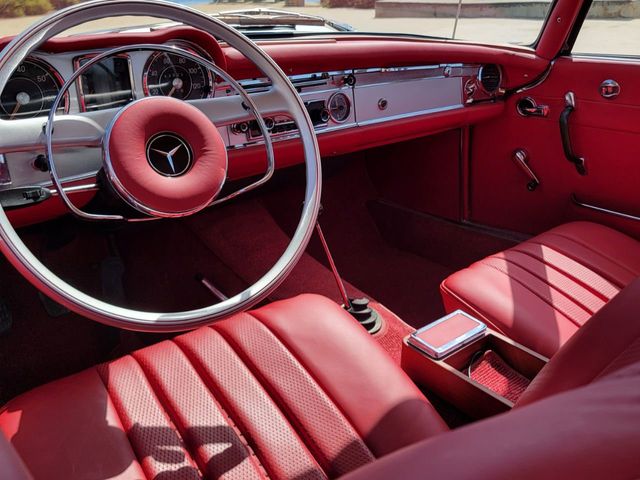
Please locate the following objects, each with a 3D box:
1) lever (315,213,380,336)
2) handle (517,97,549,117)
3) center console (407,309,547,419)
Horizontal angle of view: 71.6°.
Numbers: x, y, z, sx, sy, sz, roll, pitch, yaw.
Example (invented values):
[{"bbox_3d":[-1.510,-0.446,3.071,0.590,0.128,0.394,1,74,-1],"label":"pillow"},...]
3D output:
[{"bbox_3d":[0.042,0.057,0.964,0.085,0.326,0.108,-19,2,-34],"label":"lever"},{"bbox_3d":[0.575,-0.357,1.199,0.043,0.050,0.098,-19,30,-34],"label":"handle"},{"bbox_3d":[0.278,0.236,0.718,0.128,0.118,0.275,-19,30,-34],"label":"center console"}]

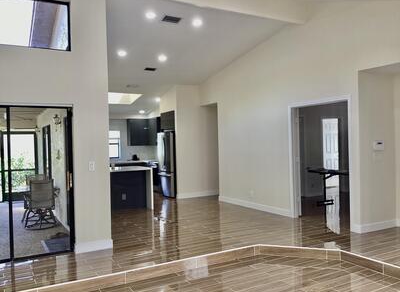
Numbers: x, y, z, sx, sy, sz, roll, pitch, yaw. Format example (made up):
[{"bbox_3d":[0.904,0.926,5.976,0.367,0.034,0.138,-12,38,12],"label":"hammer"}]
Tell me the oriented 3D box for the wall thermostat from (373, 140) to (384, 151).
[{"bbox_3d":[2.821,-0.004,5.644,0.195,0.146,0.035,-1,0,-27],"label":"wall thermostat"}]

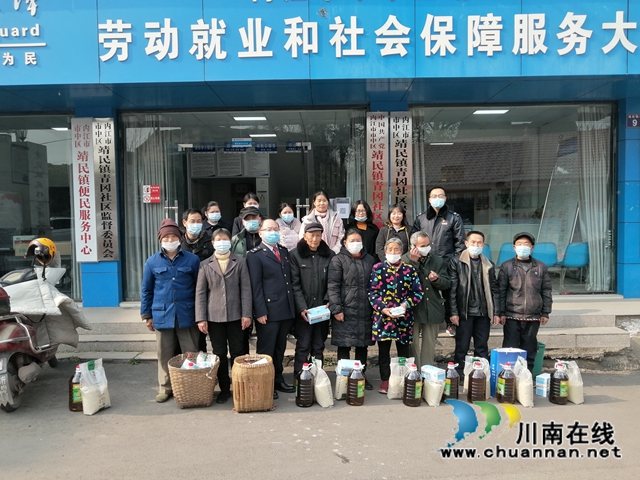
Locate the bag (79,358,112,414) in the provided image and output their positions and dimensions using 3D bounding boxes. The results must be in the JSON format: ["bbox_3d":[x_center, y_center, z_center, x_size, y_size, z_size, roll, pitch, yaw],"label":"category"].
[{"bbox_3d":[-1.989,1.279,4.404,0.230,0.430,0.140,-3,3,-38],"label":"bag"}]

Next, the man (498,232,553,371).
[{"bbox_3d":[2.115,0.698,5.137,0.550,1.551,0.360,-1,3,12],"label":"man"}]

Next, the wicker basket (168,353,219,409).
[{"bbox_3d":[-1.112,1.240,4.407,0.450,0.360,0.430,-1,2,0],"label":"wicker basket"}]

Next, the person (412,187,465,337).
[{"bbox_3d":[1.397,0.227,5.896,0.590,1.712,0.360,-1,2,3],"label":"person"}]

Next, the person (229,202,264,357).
[{"bbox_3d":[-0.715,0.529,5.132,0.500,1.690,0.300,-1,4,-3],"label":"person"}]

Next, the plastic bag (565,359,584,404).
[{"bbox_3d":[2.213,1.224,4.343,0.170,0.350,0.120,1,4,20],"label":"plastic bag"}]

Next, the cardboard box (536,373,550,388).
[{"bbox_3d":[2.175,1.339,4.824,0.100,0.100,0.180,1,4,45],"label":"cardboard box"}]

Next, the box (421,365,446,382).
[{"bbox_3d":[0.987,1.163,4.342,0.098,0.076,0.182,-3,3,-38],"label":"box"}]

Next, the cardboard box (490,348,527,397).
[{"bbox_3d":[1.704,1.191,4.491,0.265,0.405,0.160,-1,4,-4],"label":"cardboard box"}]

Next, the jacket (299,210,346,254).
[{"bbox_3d":[0.029,-0.006,5.765,0.500,0.660,0.280,-1,4,-2],"label":"jacket"}]

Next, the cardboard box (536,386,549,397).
[{"bbox_3d":[2.177,1.438,4.829,0.100,0.100,0.180,1,4,45],"label":"cardboard box"}]

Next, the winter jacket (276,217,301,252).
[{"bbox_3d":[-0.368,0.061,5.928,0.460,0.680,0.280,-1,2,-3],"label":"winter jacket"}]

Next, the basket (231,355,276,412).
[{"bbox_3d":[-0.583,1.237,4.352,0.360,0.390,0.340,-1,4,0],"label":"basket"}]

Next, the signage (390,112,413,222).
[{"bbox_3d":[1.155,-0.782,7.094,0.310,2.038,0.050,-1,2,0],"label":"signage"}]

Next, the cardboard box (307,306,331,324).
[{"bbox_3d":[-0.013,0.664,4.390,0.185,0.090,0.100,-11,14,6],"label":"cardboard box"}]

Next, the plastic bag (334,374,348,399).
[{"bbox_3d":[0.253,1.323,4.592,0.200,0.250,0.120,-1,3,10],"label":"plastic bag"}]

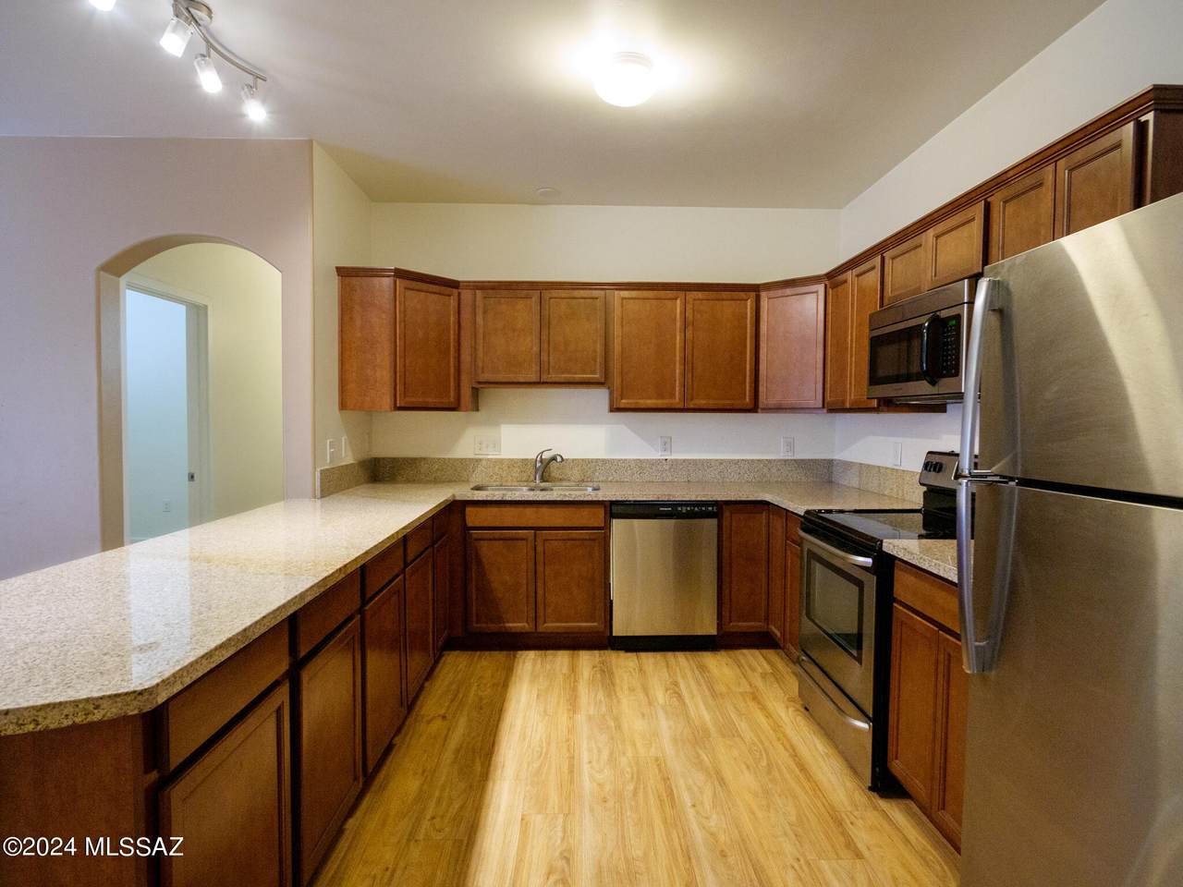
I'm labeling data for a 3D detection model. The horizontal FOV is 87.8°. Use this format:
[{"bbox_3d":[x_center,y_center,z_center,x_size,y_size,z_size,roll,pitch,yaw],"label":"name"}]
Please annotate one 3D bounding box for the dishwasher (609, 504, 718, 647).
[{"bbox_3d":[0.411,0.746,3.779,0.596,0.862,0.608,0,2,-1],"label":"dishwasher"}]

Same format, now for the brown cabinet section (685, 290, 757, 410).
[{"bbox_3d":[0.786,-0.574,3.897,0.441,0.724,0.310,0,2,-2],"label":"brown cabinet section"}]

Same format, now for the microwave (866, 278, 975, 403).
[{"bbox_3d":[1.475,-0.375,2.503,0.386,0.415,0.740,0,2,-1],"label":"microwave"}]

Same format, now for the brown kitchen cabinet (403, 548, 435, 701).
[{"bbox_3d":[-1.063,0.790,2.762,0.600,0.635,0.475,0,2,-1],"label":"brown kitchen cabinet"}]

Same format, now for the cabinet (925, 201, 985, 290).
[{"bbox_3d":[1.514,-0.719,2.312,0.320,0.270,0.370,0,2,-1],"label":"cabinet"}]

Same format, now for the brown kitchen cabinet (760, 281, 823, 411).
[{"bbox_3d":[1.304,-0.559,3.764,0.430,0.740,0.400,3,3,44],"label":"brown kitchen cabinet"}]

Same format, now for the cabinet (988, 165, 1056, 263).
[{"bbox_3d":[1.522,-0.689,1.957,0.320,0.300,0.292,0,2,-1],"label":"cabinet"}]

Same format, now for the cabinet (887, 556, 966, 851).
[{"bbox_3d":[1.341,0.785,1.863,0.600,0.765,0.570,0,2,-1],"label":"cabinet"}]

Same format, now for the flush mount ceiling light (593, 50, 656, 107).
[{"bbox_3d":[0.132,-1.404,2.427,0.252,0.125,0.252,0,2,-1],"label":"flush mount ceiling light"}]

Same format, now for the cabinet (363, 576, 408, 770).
[{"bbox_3d":[-1.051,0.811,2.267,0.600,0.635,0.475,0,2,-1],"label":"cabinet"}]

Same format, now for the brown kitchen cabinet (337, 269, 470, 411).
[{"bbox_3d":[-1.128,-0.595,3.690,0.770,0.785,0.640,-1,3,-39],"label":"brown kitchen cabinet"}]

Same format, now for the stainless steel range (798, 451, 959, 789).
[{"bbox_3d":[1.286,0.646,2.509,0.675,1.190,0.755,0,2,-1],"label":"stainless steel range"}]

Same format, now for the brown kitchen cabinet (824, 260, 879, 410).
[{"bbox_3d":[1.474,-0.531,3.128,0.325,0.745,0.620,0,2,-1],"label":"brown kitchen cabinet"}]

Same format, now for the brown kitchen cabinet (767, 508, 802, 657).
[{"bbox_3d":[1.321,0.747,3.223,0.610,0.820,0.576,0,2,-1],"label":"brown kitchen cabinet"}]

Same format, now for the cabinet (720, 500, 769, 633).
[{"bbox_3d":[0.857,0.699,3.755,0.280,0.745,0.595,0,2,-1],"label":"cabinet"}]

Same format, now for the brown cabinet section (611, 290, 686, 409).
[{"bbox_3d":[0.338,-0.574,3.885,0.455,0.725,0.310,0,2,-2],"label":"brown cabinet section"}]

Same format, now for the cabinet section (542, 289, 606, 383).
[{"bbox_3d":[-0.110,-0.653,3.869,0.396,0.566,0.310,0,2,-2],"label":"cabinet section"}]

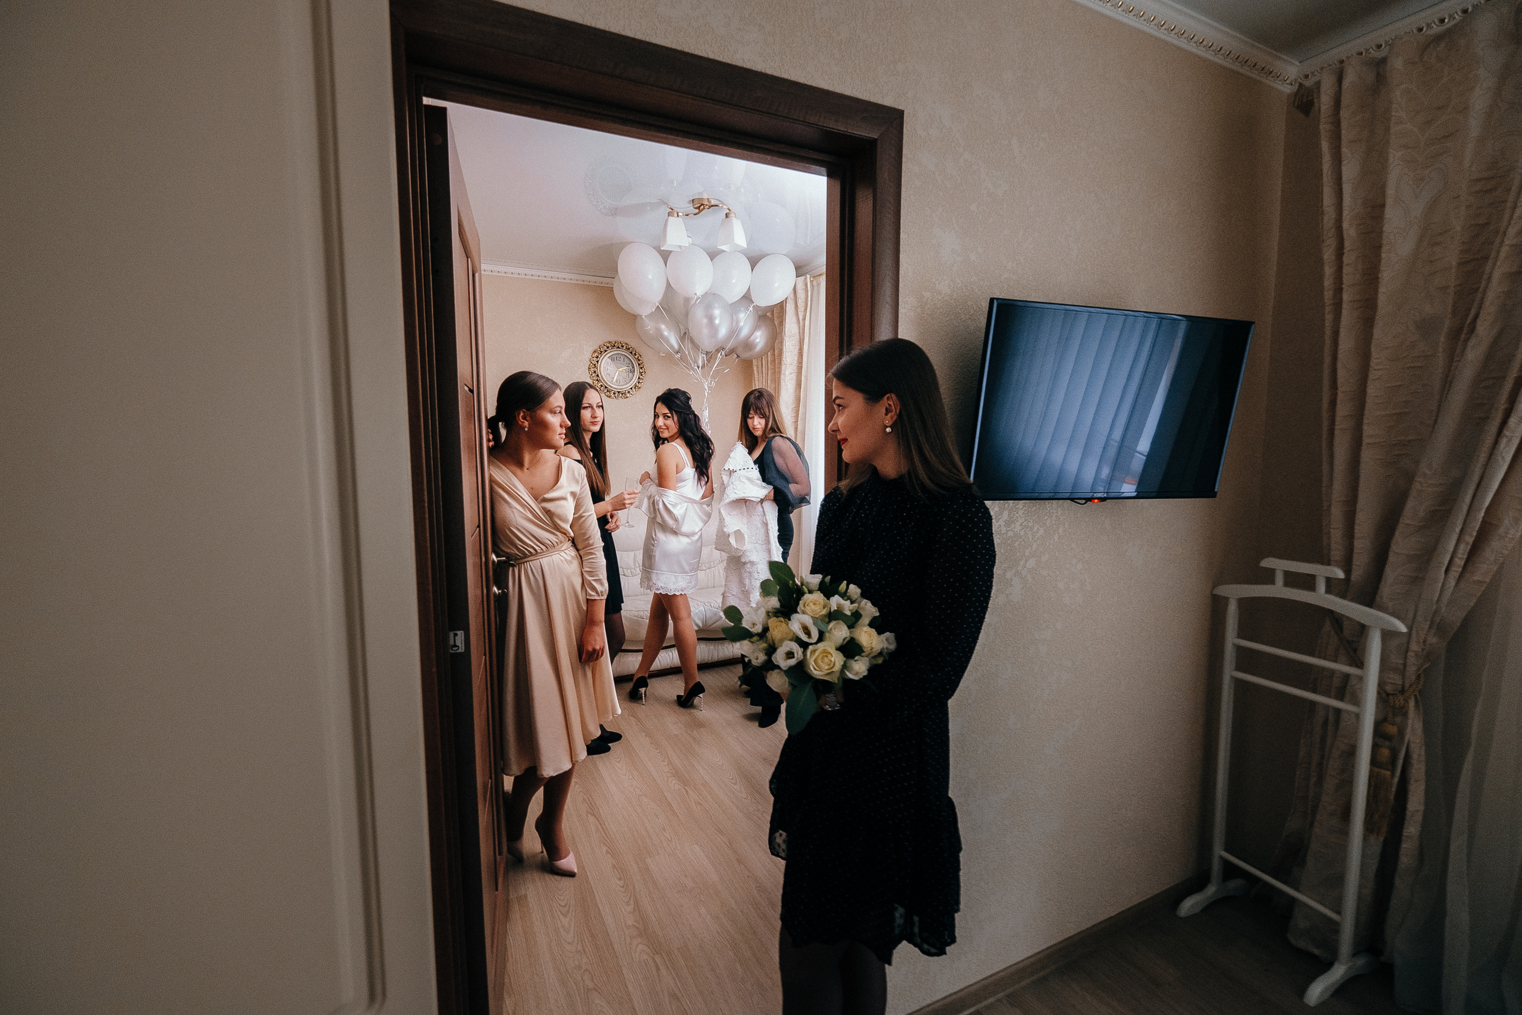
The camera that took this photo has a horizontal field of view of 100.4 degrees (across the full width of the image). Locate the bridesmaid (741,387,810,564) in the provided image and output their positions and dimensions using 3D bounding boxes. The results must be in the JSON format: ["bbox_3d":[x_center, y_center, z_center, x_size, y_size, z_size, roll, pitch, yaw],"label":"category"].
[{"bbox_3d":[0.076,0.252,3.291,0.400,1.720,0.440,-5,8,-41],"label":"bridesmaid"}]

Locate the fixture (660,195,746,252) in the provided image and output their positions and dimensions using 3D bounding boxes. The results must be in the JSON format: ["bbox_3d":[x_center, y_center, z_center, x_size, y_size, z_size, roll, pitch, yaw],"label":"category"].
[{"bbox_3d":[-0.269,-1.304,2.930,0.400,0.250,0.380,1,6,11],"label":"fixture"}]

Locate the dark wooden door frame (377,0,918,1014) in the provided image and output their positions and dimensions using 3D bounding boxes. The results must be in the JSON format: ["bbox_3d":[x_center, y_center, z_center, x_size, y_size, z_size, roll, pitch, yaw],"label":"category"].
[{"bbox_3d":[-0.159,0.258,1.247,0.958,2.102,0.150,-3,6,-26],"label":"dark wooden door frame"}]

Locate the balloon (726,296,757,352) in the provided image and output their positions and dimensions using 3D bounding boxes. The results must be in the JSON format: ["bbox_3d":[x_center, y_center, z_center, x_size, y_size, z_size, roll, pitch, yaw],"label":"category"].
[{"bbox_3d":[-0.135,-1.075,3.700,0.255,0.300,0.255,11,6,-26],"label":"balloon"}]

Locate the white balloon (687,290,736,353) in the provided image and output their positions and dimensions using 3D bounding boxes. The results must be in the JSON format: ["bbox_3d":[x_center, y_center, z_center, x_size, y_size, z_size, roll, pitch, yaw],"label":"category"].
[{"bbox_3d":[-0.276,-1.023,3.500,0.268,0.325,0.268,5,3,0],"label":"white balloon"}]

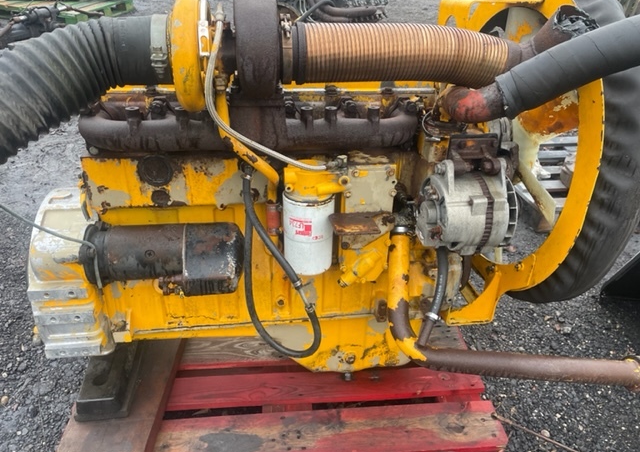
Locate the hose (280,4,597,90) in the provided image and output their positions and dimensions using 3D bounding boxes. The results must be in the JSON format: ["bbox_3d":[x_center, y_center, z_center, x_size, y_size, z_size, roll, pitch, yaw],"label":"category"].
[{"bbox_3d":[0.292,-0.397,1.075,0.724,0.149,0.179,-3,31,-8],"label":"hose"}]

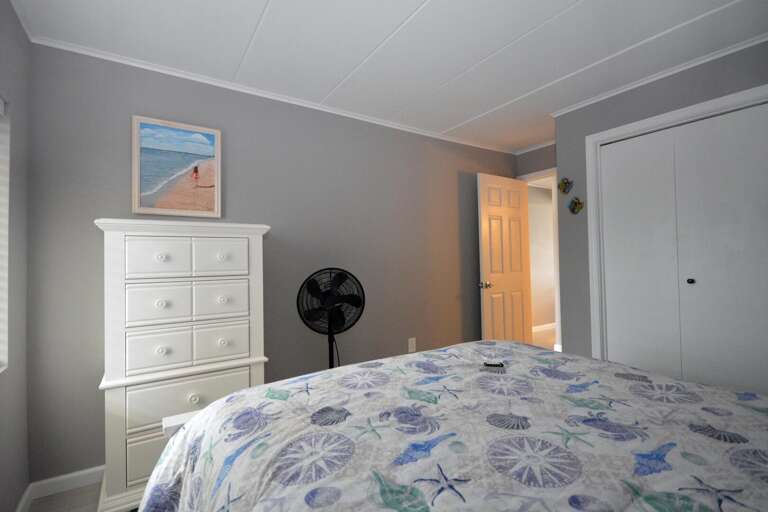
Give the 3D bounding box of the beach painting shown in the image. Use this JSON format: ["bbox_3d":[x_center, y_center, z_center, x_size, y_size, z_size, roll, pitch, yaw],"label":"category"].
[{"bbox_3d":[-1.260,-0.527,2.233,0.473,0.569,0.027,0,-1,-33],"label":"beach painting"}]

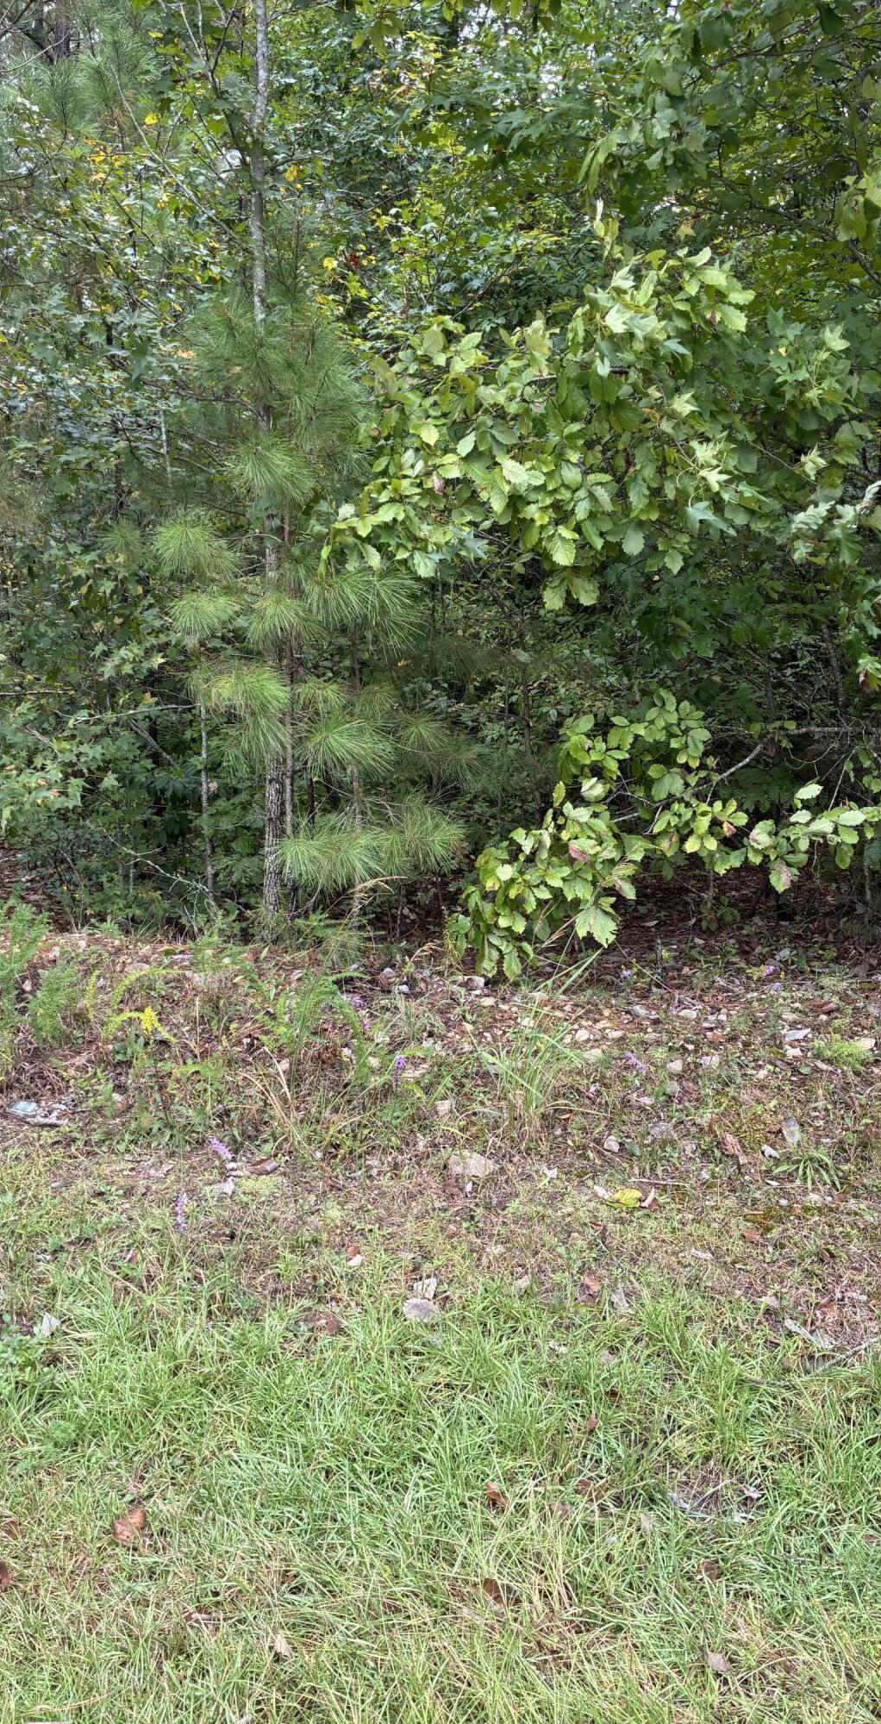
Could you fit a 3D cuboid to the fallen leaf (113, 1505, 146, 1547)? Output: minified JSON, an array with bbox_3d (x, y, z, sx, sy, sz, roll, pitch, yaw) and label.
[{"bbox_3d":[-0.589,1.258,2.450,0.055,0.027,0.088,3,9,18],"label":"fallen leaf"}]

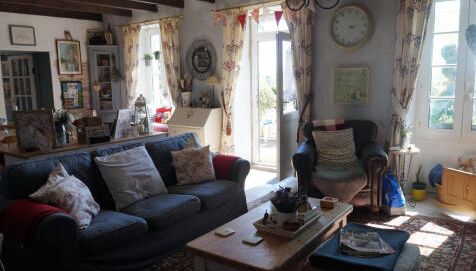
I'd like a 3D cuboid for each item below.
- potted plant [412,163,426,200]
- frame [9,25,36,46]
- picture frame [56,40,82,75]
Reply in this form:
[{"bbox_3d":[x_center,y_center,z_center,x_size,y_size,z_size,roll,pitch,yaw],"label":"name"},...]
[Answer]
[{"bbox_3d":[2.163,0.548,4.232,0.147,0.433,0.140,6,13,36],"label":"potted plant"},{"bbox_3d":[-3.372,-1.569,5.618,0.025,0.290,0.370,5,12,34],"label":"frame"},{"bbox_3d":[-3.143,-1.449,6.669,0.025,0.621,0.444,6,13,36],"label":"picture frame"}]

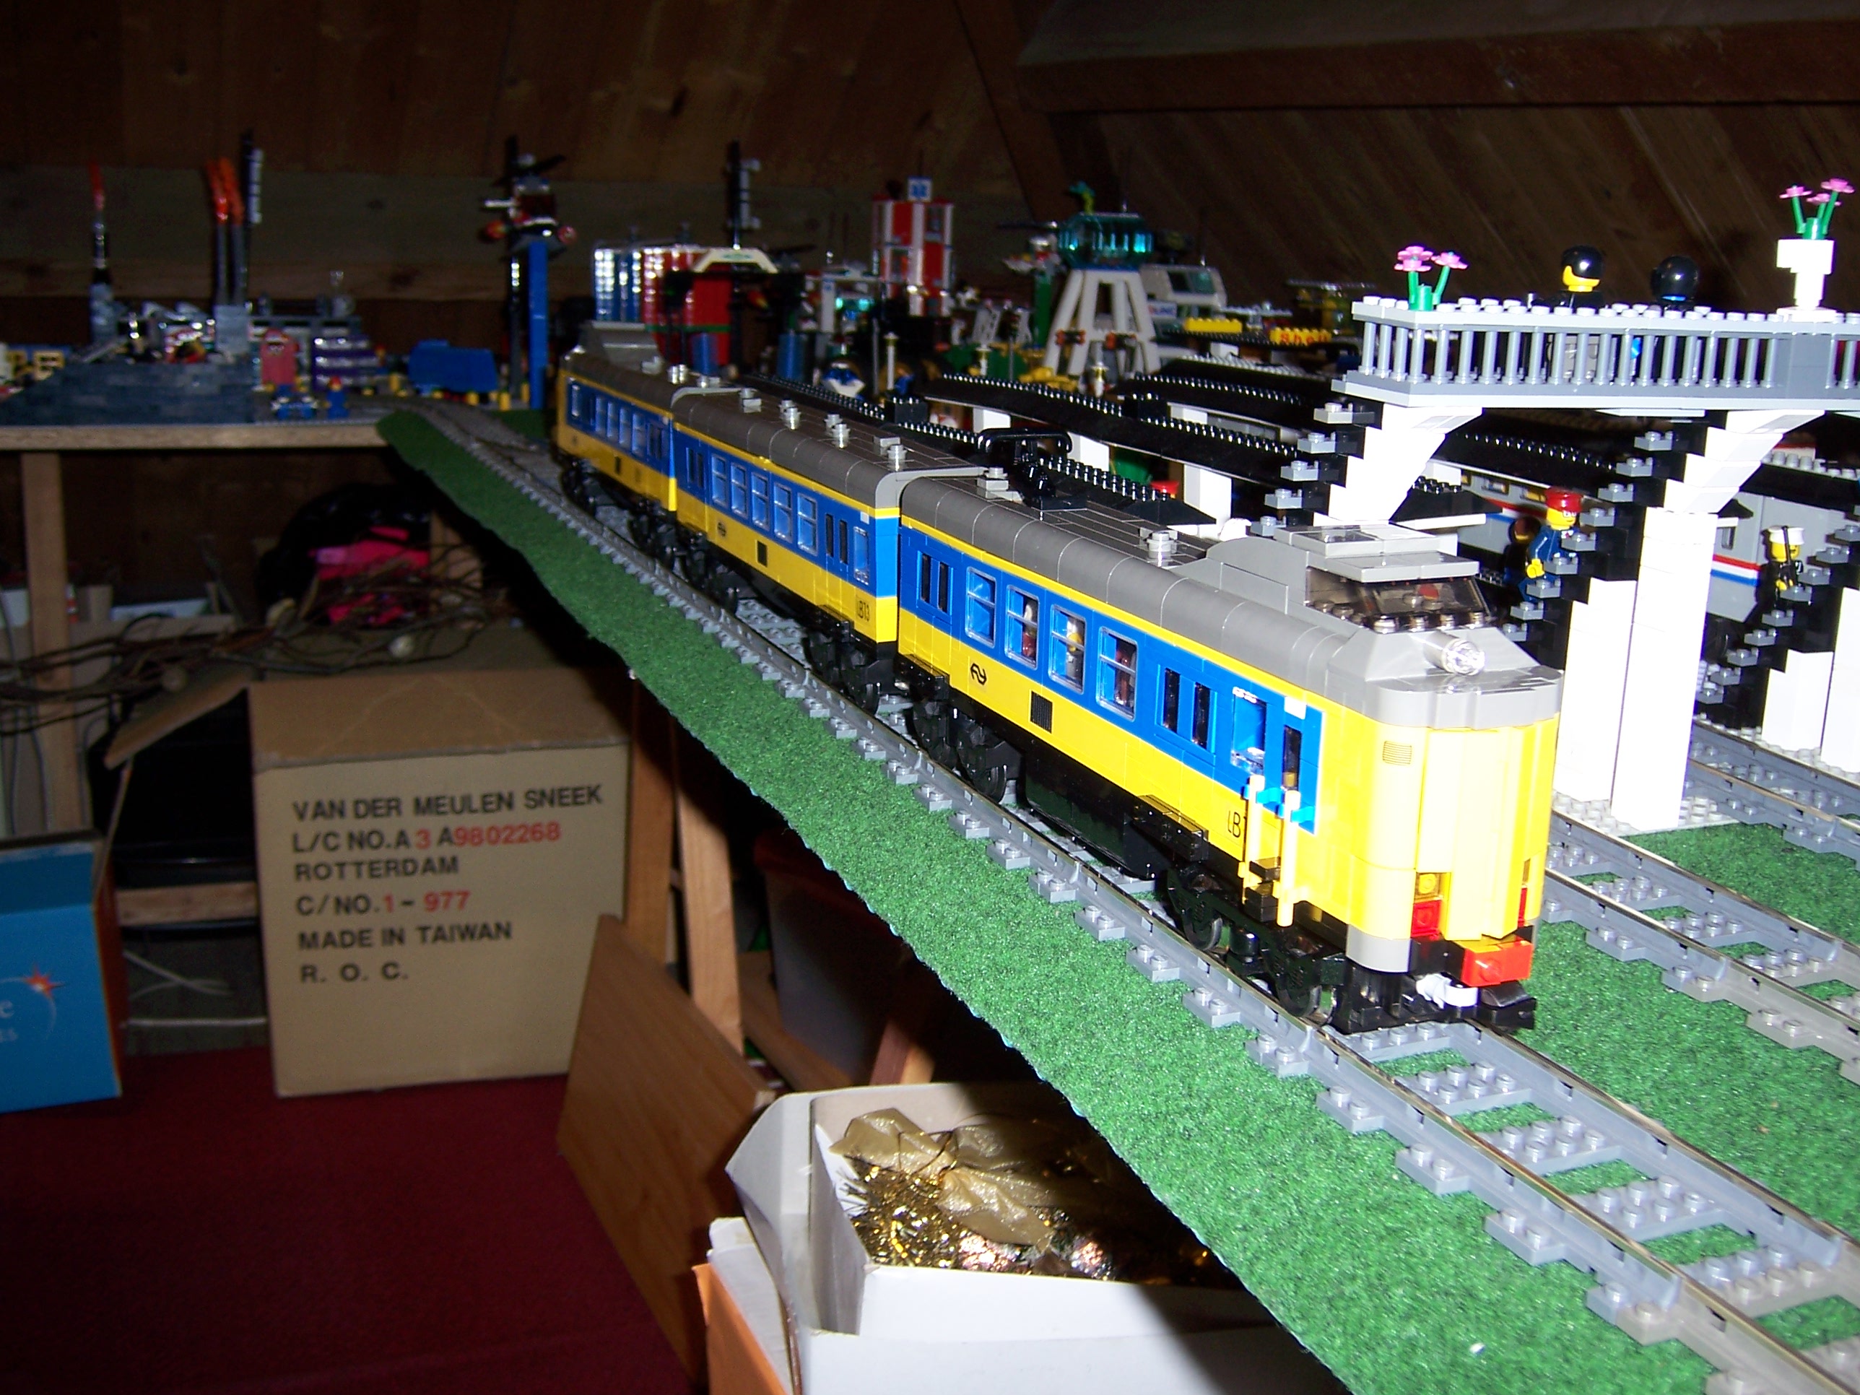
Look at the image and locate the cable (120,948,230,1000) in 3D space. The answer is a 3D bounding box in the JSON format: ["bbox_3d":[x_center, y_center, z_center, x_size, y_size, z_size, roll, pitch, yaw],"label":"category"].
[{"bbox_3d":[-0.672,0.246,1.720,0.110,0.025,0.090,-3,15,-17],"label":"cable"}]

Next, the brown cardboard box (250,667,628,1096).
[{"bbox_3d":[-0.417,0.128,1.656,0.280,0.305,0.270,-3,15,-17],"label":"brown cardboard box"}]

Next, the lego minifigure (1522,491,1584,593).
[{"bbox_3d":[0.221,-0.054,0.685,0.025,0.042,0.018,-4,15,-22],"label":"lego minifigure"}]

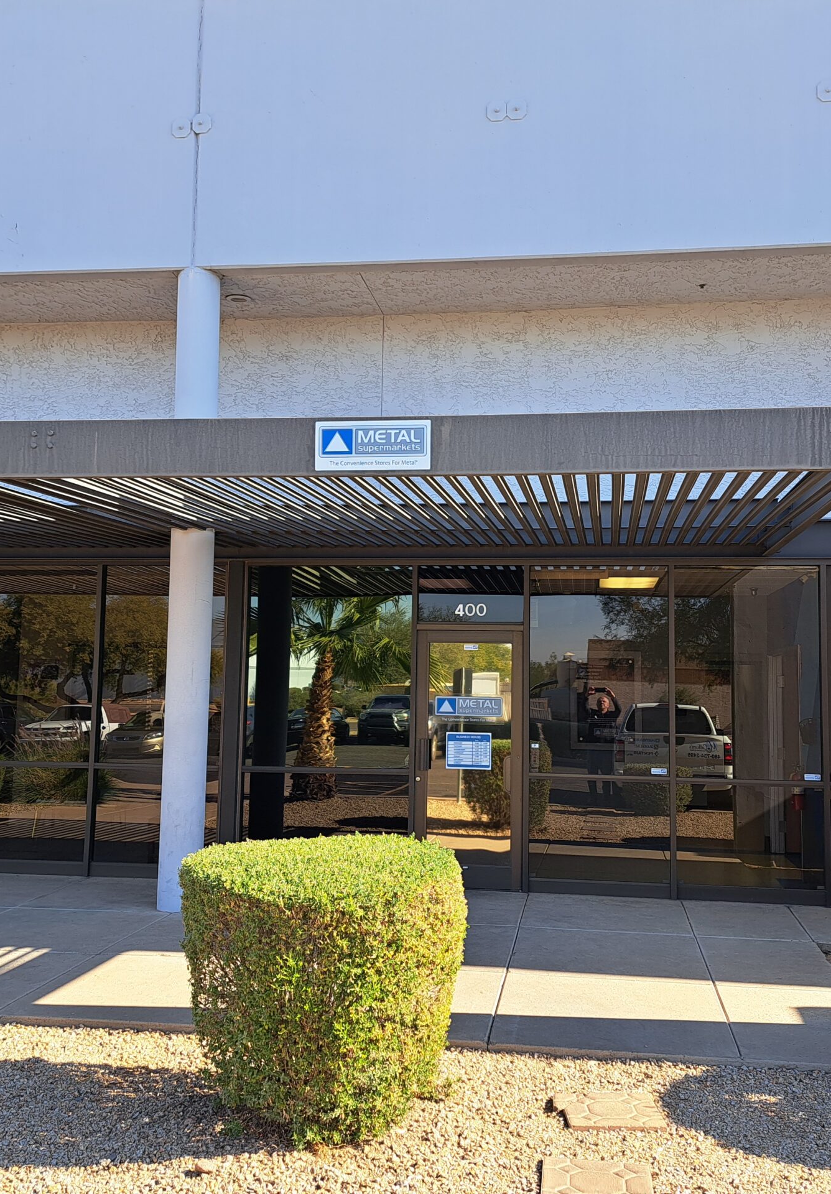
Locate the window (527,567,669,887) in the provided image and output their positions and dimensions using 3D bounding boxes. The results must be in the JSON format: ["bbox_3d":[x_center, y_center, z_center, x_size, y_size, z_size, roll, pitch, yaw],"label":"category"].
[{"bbox_3d":[1.524,1.061,9.191,1.156,2.656,0.060,0,-5,8],"label":"window"}]

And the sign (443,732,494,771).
[{"bbox_3d":[0.447,1.290,9.242,0.388,0.308,0.010,0,-5,8],"label":"sign"}]

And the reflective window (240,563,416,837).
[{"bbox_3d":[-0.765,1.050,9.495,1.467,2.653,0.060,0,-5,8],"label":"reflective window"}]

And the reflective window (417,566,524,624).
[{"bbox_3d":[0.465,-0.017,9.431,0.906,0.501,0.060,0,-5,8],"label":"reflective window"}]

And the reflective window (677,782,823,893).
[{"bbox_3d":[2.682,1.926,8.885,1.166,0.860,0.060,0,-5,8],"label":"reflective window"}]

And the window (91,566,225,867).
[{"bbox_3d":[-2.236,1.020,9.626,1.149,2.604,0.060,0,-5,8],"label":"window"}]

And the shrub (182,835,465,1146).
[{"bbox_3d":[-0.398,1.588,4.691,1.144,1.084,1.144,0,-5,8],"label":"shrub"}]

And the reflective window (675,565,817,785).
[{"bbox_3d":[2.690,0.629,9.005,1.163,1.753,0.060,0,-5,8],"label":"reflective window"}]

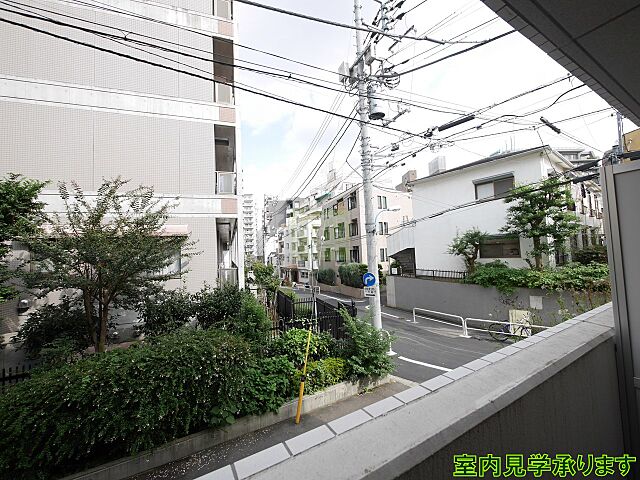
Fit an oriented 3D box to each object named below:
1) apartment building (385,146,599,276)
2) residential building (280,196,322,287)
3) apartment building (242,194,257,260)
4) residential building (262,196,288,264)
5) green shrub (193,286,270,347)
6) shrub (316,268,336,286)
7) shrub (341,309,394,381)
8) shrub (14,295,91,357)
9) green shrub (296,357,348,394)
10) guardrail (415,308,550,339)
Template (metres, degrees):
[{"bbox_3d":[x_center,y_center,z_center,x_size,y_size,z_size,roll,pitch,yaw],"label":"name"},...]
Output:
[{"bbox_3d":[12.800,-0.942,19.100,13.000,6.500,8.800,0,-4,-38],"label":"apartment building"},{"bbox_3d":[-0.200,0.188,45.500,9.000,14.500,14.000,-1,-3,-24],"label":"residential building"},{"bbox_3d":[-36.984,-3.907,138.000,14.000,37.500,13.000,-2,-3,-13],"label":"apartment building"},{"bbox_3d":[-14.792,-1.504,86.000,11.000,24.000,11.000,-4,-3,30],"label":"residential building"},{"bbox_3d":[-2.470,2.130,7.300,1.900,1.650,1.350,-1,-3,-24],"label":"green shrub"},{"bbox_3d":[0.780,4.400,30.500,1.600,2.000,3.000,-1,-3,-23],"label":"shrub"},{"bbox_3d":[1.500,3.330,8.250,1.500,1.900,1.300,-4,-3,24],"label":"shrub"},{"bbox_3d":[-6.200,2.060,6.100,1.400,1.400,1.200,-2,-3,-18],"label":"shrub"},{"bbox_3d":[0.070,3.770,7.250,1.350,0.820,0.950,-4,-3,25],"label":"green shrub"},{"bbox_3d":[6.953,4.045,12.152,0.590,0.820,5.910,0,-4,-42],"label":"guardrail"}]

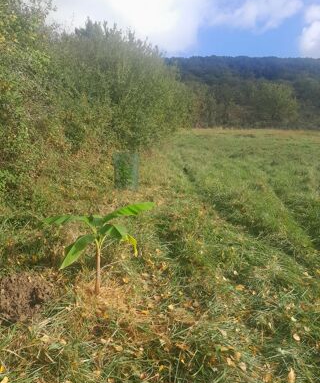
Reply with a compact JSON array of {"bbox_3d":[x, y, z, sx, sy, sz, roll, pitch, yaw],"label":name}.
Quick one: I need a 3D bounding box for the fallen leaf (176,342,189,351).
[{"bbox_3d":[0.146,0.999,2.065,0.080,0.015,0.050,6,13,26],"label":"fallen leaf"}]

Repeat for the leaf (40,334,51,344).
[{"bbox_3d":[-0.767,0.983,2.141,0.060,0.012,0.050,0,21,-10],"label":"leaf"}]

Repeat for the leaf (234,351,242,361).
[{"bbox_3d":[0.484,1.016,1.984,0.031,0.012,0.046,4,47,16],"label":"leaf"}]

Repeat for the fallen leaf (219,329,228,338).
[{"bbox_3d":[0.436,0.970,2.203,0.035,0.012,0.066,-13,24,-25],"label":"fallen leaf"}]

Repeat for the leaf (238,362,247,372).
[{"bbox_3d":[0.491,1.034,1.895,0.038,0.012,0.051,-16,45,-2],"label":"leaf"}]

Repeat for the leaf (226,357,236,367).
[{"bbox_3d":[0.425,1.027,1.931,0.038,0.012,0.059,-26,40,-24],"label":"leaf"}]

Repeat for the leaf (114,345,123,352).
[{"bbox_3d":[-0.264,1.002,2.048,0.053,0.012,0.044,9,23,18],"label":"leaf"}]

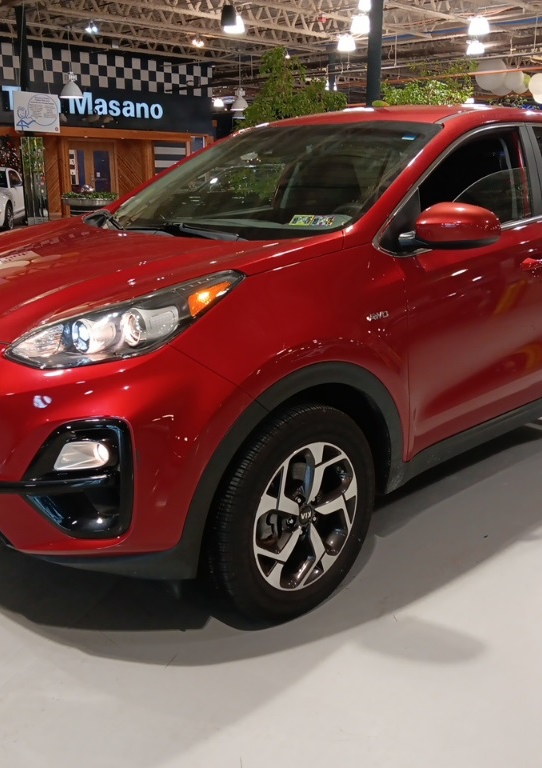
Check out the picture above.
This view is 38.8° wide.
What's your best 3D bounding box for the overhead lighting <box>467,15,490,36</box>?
[{"bbox_3d":[4.721,-8.157,17.500,0.500,0.500,0.500,-14,20,-42],"label":"overhead lighting"}]

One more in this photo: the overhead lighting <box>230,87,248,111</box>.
[{"bbox_3d":[-0.830,-7.708,20.800,0.540,0.620,0.540,0,15,0],"label":"overhead lighting"}]

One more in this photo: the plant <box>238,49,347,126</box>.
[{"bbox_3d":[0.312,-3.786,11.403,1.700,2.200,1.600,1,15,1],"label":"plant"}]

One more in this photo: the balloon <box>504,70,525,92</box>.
[{"bbox_3d":[6.535,-8.102,20.600,0.580,0.580,0.580,-14,20,-42],"label":"balloon"}]

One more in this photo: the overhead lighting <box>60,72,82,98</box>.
[{"bbox_3d":[-4.329,-6.467,16.690,0.520,0.570,0.520,-3,16,-13],"label":"overhead lighting"}]

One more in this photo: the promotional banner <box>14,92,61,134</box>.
[{"bbox_3d":[-5.621,-6.524,18.500,1.170,0.920,0.040,-14,20,-42],"label":"promotional banner"}]

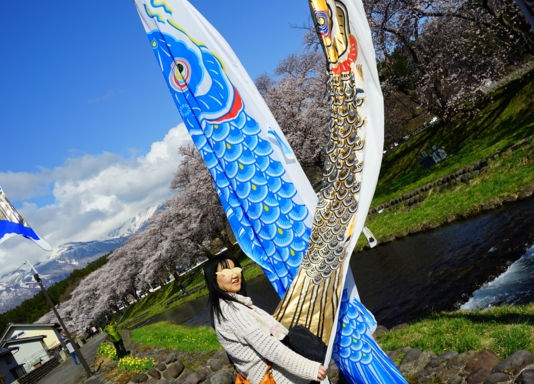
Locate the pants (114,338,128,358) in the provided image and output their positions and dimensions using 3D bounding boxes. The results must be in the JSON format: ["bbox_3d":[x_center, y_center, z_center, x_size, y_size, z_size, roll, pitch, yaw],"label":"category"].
[{"bbox_3d":[-5.968,6.397,21.808,0.420,0.780,0.380,-25,-5,-15],"label":"pants"}]

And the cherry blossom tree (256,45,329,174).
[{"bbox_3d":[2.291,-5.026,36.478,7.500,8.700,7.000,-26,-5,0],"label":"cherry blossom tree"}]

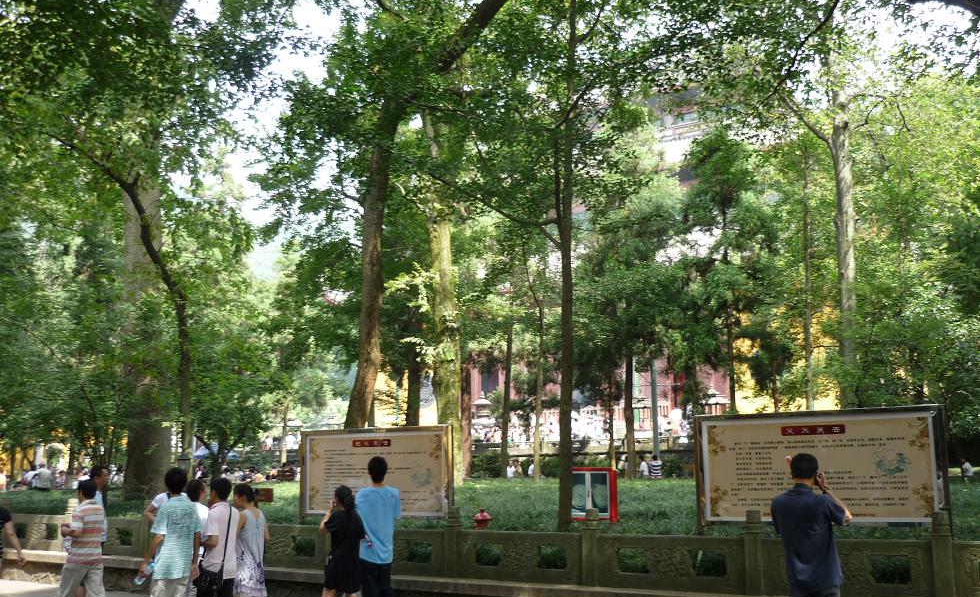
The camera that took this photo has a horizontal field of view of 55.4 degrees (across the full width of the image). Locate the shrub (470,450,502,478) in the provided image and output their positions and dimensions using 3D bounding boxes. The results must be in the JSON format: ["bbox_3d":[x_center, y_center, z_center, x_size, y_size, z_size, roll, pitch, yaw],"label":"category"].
[{"bbox_3d":[-0.140,6.687,37.410,1.600,1.250,1.400,0,-11,0],"label":"shrub"}]

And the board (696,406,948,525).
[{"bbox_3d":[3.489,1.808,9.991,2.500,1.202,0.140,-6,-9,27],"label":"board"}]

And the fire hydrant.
[{"bbox_3d":[-0.100,3.142,12.330,0.270,0.750,0.270,-6,-12,27],"label":"fire hydrant"}]

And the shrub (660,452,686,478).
[{"bbox_3d":[6.481,5.969,33.000,0.950,0.950,0.900,0,-11,0],"label":"shrub"}]

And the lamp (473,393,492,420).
[{"bbox_3d":[-0.385,6.150,47.692,1.050,2.700,1.050,0,-11,0],"label":"lamp"}]

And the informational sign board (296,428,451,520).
[{"bbox_3d":[-1.462,2.178,11.676,2.350,1.087,0.120,-7,-12,31],"label":"informational sign board"}]

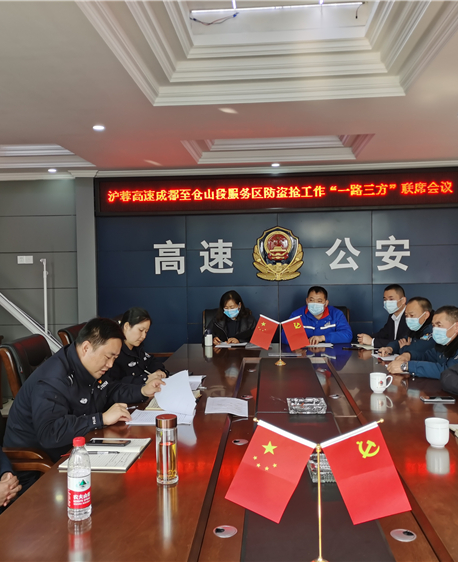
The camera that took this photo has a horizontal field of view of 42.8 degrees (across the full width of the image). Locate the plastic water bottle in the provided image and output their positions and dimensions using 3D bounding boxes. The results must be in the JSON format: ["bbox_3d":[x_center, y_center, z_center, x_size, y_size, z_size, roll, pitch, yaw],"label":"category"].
[{"bbox_3d":[-0.410,0.538,1.596,0.065,0.220,0.065,-1,1,-15],"label":"plastic water bottle"}]

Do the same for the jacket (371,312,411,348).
[{"bbox_3d":[1.391,0.502,4.845,0.370,0.550,0.460,-2,2,-26],"label":"jacket"}]

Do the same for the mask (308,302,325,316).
[{"bbox_3d":[0.751,0.244,5.017,0.150,0.120,0.085,-1,1,11],"label":"mask"}]

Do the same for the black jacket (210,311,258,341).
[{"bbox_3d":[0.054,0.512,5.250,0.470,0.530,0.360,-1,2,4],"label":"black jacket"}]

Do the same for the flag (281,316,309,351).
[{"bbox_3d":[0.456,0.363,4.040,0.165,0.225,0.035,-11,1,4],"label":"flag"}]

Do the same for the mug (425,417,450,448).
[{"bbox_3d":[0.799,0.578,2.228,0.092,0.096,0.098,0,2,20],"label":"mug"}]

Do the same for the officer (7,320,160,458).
[{"bbox_3d":[-0.657,0.770,2.694,0.740,1.200,0.560,0,2,25],"label":"officer"}]

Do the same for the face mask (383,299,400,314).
[{"bbox_3d":[1.299,0.204,4.676,0.090,0.125,0.145,-2,2,-33],"label":"face mask"}]

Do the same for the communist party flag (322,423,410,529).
[{"bbox_3d":[0.320,0.453,1.362,0.142,0.212,0.020,-22,1,9],"label":"communist party flag"}]

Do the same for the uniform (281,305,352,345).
[{"bbox_3d":[0.781,0.500,5.192,0.620,0.560,0.480,-1,1,7],"label":"uniform"}]

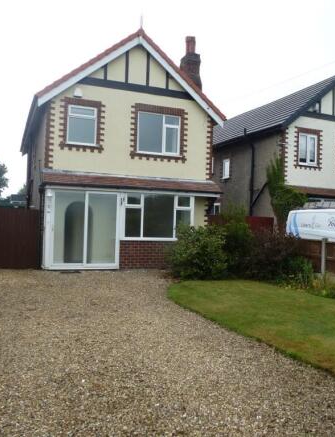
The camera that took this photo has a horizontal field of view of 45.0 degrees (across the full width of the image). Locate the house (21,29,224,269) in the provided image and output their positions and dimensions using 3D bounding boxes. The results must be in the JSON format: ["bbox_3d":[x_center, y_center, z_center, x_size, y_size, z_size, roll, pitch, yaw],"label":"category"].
[{"bbox_3d":[-2.507,-2.494,17.328,6.600,8.200,9.000,2,-1,-23],"label":"house"}]

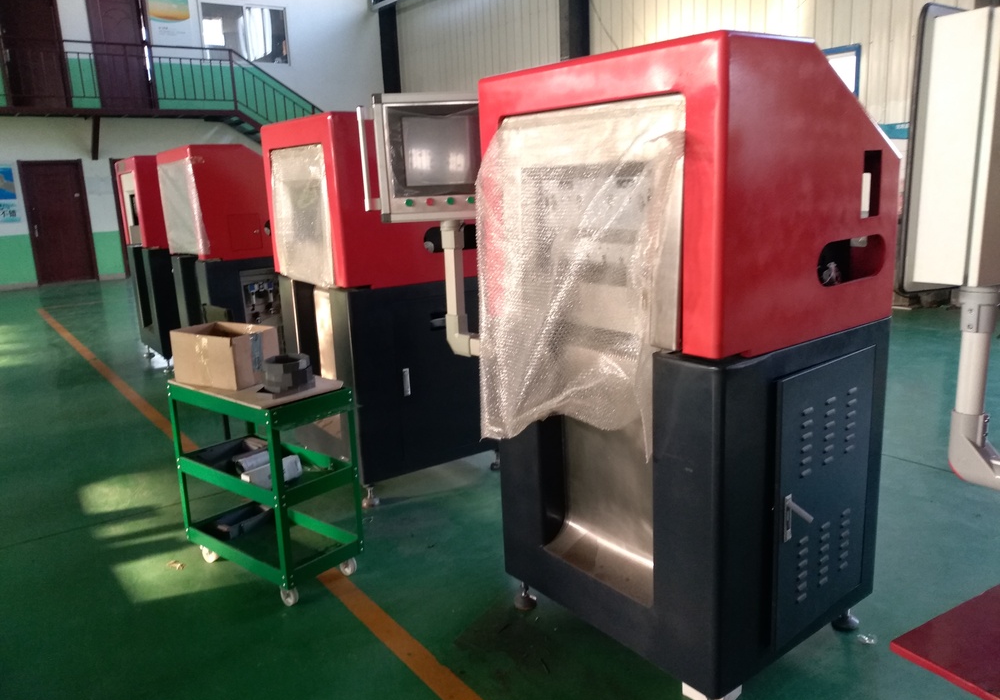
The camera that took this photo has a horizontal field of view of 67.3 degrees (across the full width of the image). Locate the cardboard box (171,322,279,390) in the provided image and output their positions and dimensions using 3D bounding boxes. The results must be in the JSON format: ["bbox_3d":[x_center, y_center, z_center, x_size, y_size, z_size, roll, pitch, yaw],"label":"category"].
[{"bbox_3d":[-1.064,0.018,2.923,0.346,0.198,0.219,5,15,30],"label":"cardboard box"}]

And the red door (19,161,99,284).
[{"bbox_3d":[-7.689,-2.219,13.132,0.955,2.128,0.098,-11,15,-34],"label":"red door"}]

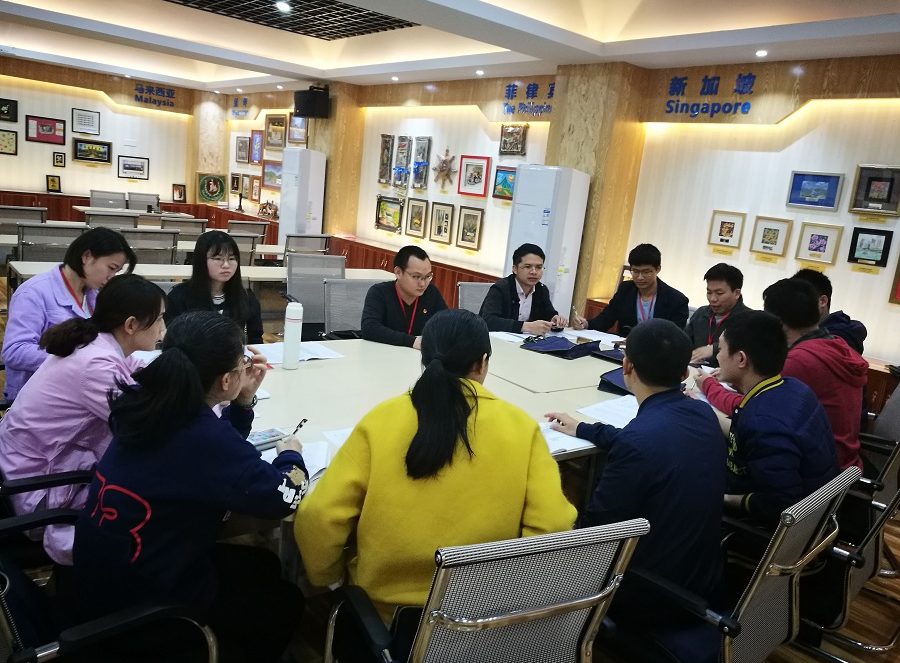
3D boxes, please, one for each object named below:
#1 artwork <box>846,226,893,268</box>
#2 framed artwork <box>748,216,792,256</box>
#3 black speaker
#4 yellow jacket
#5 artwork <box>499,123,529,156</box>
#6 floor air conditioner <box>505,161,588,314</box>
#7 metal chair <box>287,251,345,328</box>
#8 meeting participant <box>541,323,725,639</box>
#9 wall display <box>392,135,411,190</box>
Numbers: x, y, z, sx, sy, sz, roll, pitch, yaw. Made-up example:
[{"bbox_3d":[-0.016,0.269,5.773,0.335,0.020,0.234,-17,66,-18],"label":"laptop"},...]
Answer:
[{"bbox_3d":[2.532,-0.504,4.217,0.035,0.210,0.214,-4,16,-40],"label":"artwork"},{"bbox_3d":[2.142,-0.629,4.664,0.035,0.243,0.248,-4,16,-40],"label":"framed artwork"},{"bbox_3d":[-1.702,-2.794,8.660,0.400,0.300,0.270,14,14,33],"label":"black speaker"},{"bbox_3d":[-0.065,0.395,1.928,0.700,0.580,0.440,1,13,-21],"label":"yellow jacket"},{"bbox_3d":[0.595,-1.737,6.388,0.035,0.261,0.330,-4,16,-40],"label":"artwork"},{"bbox_3d":[0.771,-0.481,5.975,0.340,1.780,0.500,-5,16,-40],"label":"floor air conditioner"},{"bbox_3d":[-0.935,-0.064,5.213,0.560,0.950,0.600,-1,14,-29],"label":"metal chair"},{"bbox_3d":[0.419,0.538,2.105,0.520,1.220,0.700,-1,14,-30],"label":"meeting participant"},{"bbox_3d":[-0.582,-2.004,8.327,0.060,0.600,0.270,-5,16,-40],"label":"wall display"}]

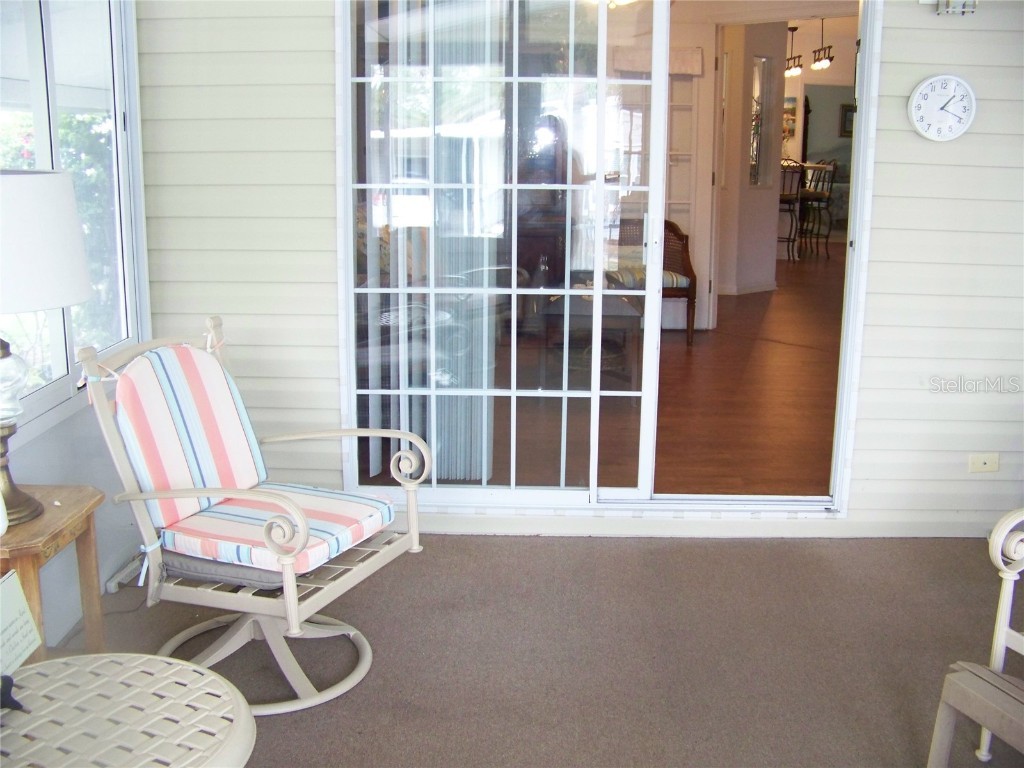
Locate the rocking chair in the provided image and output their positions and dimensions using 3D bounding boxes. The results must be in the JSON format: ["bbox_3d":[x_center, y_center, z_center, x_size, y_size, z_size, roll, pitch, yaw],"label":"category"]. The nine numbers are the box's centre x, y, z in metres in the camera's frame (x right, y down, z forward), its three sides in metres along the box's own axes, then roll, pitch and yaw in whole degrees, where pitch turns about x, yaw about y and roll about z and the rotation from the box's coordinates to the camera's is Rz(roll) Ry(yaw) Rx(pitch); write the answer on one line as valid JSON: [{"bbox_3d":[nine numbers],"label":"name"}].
[{"bbox_3d":[-0.661,0.328,2.798,0.720,0.930,0.660,6,14,23],"label":"rocking chair"}]

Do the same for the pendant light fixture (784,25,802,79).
[{"bbox_3d":[3.460,-4.082,13.112,0.150,0.610,0.750,1,13,1],"label":"pendant light fixture"}]

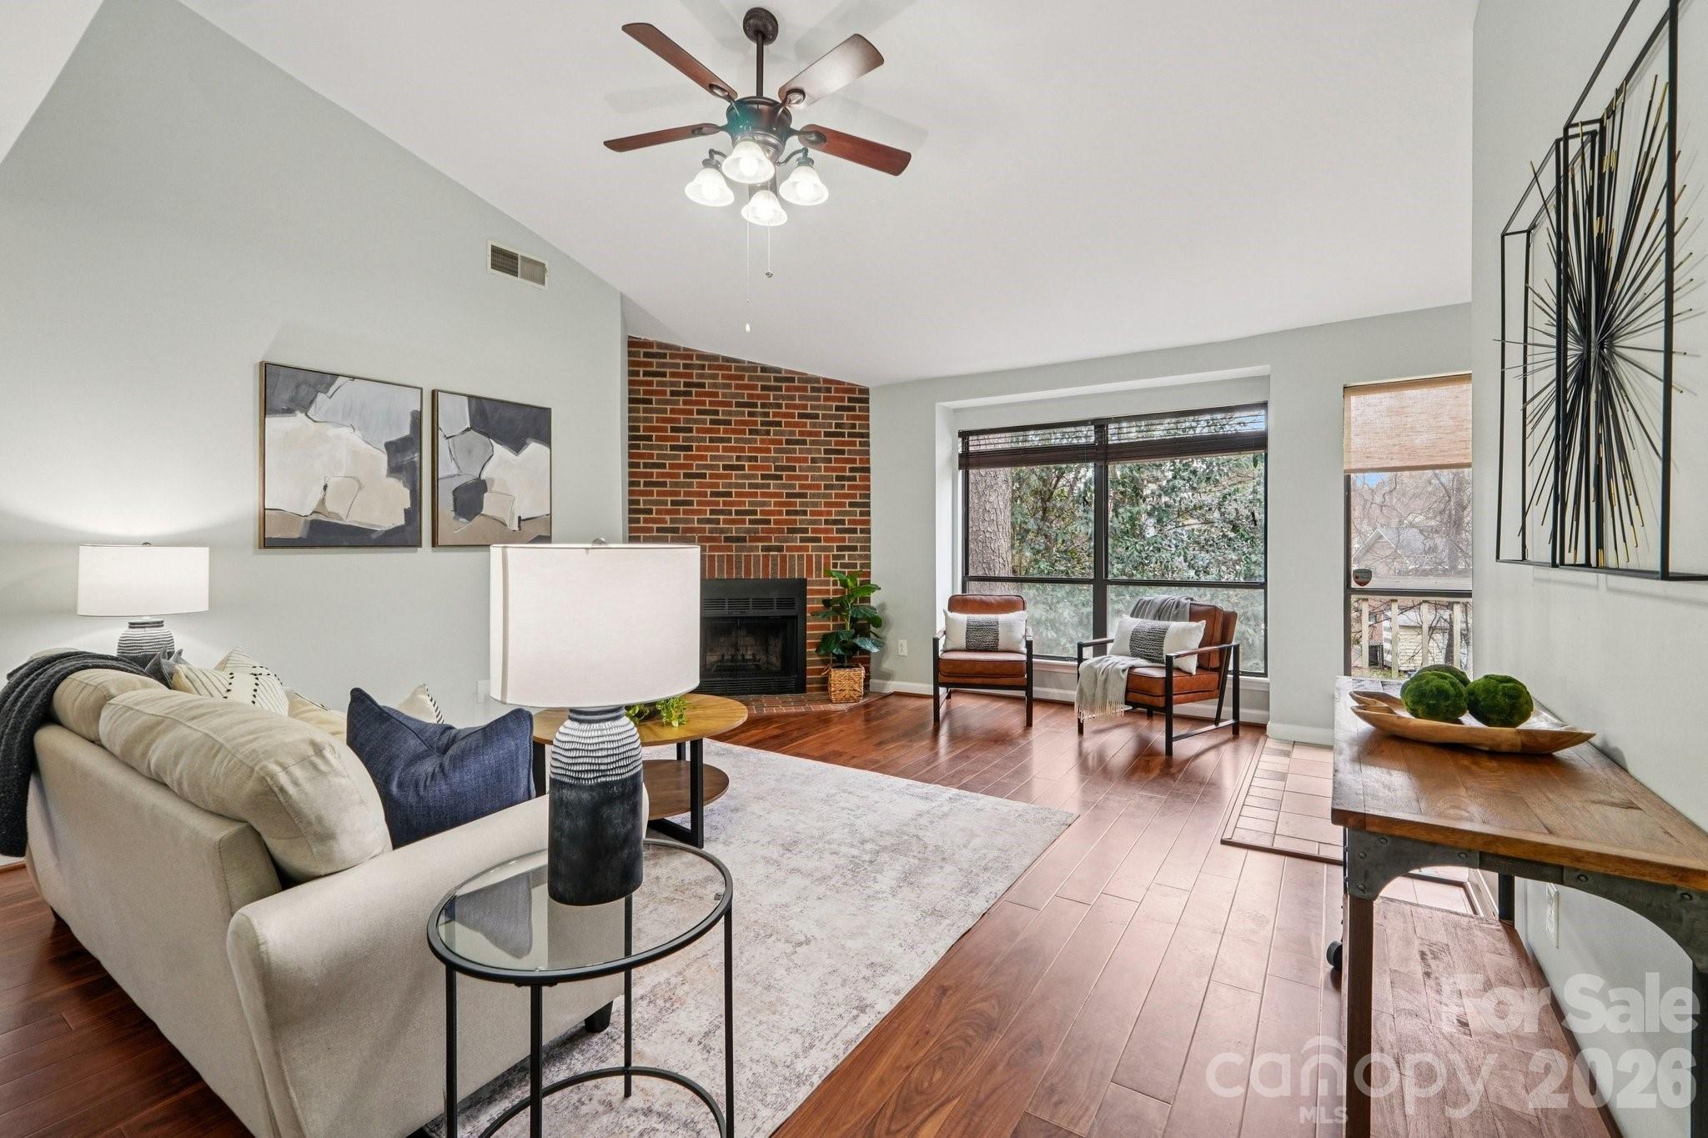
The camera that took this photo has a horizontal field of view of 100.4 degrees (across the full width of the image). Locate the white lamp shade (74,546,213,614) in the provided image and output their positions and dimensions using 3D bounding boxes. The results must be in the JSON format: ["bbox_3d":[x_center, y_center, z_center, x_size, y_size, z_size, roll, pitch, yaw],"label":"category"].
[{"bbox_3d":[-2.816,0.043,2.837,0.367,0.261,0.367,0,2,0],"label":"white lamp shade"}]

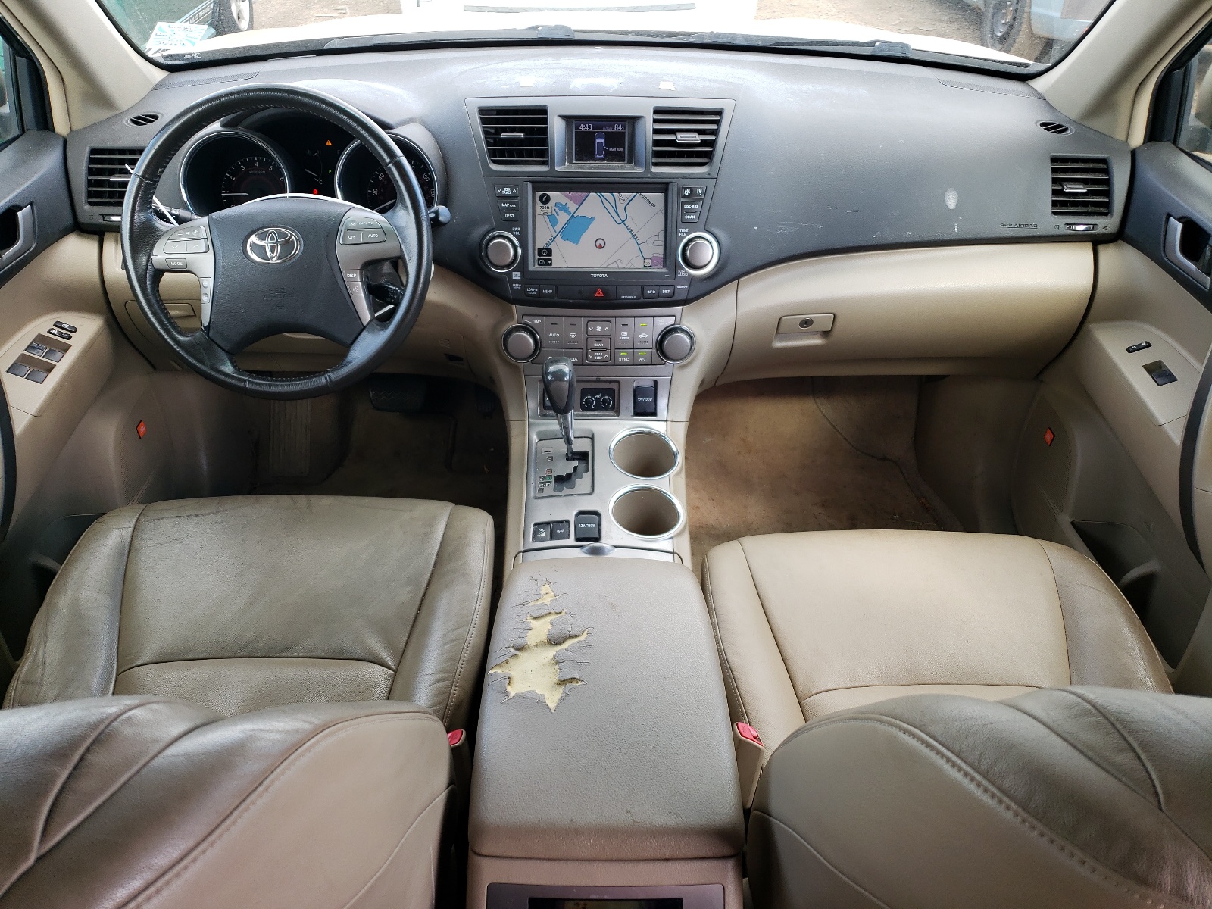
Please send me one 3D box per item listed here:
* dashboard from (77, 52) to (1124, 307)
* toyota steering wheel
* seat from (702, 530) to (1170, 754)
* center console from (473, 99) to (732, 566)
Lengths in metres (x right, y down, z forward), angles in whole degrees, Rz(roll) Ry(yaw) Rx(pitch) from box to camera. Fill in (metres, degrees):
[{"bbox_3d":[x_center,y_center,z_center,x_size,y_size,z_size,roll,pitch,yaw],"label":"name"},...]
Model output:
[{"bbox_3d":[-0.008,-0.422,1.333,1.480,0.330,0.500,0,31,0],"label":"dashboard"},{"bbox_3d":[-0.404,-0.260,1.113,0.385,0.385,0.090,0,0,0],"label":"toyota steering wheel"},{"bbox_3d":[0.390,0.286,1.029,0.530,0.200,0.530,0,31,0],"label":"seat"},{"bbox_3d":[-0.005,-0.173,1.162,0.350,0.460,0.520,0,31,0],"label":"center console"}]

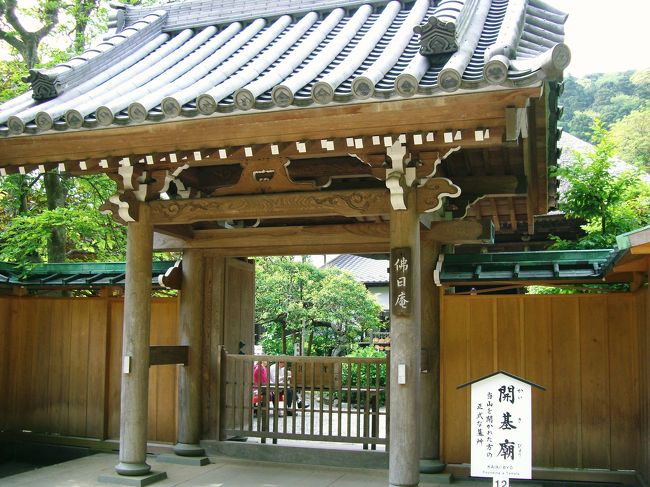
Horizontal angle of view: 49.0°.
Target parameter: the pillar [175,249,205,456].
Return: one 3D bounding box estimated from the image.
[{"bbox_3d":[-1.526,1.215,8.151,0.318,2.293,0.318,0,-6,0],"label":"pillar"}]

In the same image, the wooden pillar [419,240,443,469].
[{"bbox_3d":[1.051,1.120,7.286,0.307,2.286,0.307,-2,-6,19],"label":"wooden pillar"}]

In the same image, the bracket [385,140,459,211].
[{"bbox_3d":[0.831,-0.523,6.222,0.611,0.540,0.525,-2,-6,19],"label":"bracket"}]

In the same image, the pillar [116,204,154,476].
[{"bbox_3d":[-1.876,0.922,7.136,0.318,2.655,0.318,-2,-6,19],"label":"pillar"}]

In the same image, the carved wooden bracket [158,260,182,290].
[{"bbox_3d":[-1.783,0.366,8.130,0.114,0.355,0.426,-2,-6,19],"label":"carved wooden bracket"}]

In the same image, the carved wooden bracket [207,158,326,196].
[{"bbox_3d":[-0.535,-0.630,6.840,1.157,0.355,0.114,-2,-6,19],"label":"carved wooden bracket"}]

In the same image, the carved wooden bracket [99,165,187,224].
[{"bbox_3d":[-1.905,-0.440,7.150,0.951,0.540,0.540,-2,-6,19],"label":"carved wooden bracket"}]

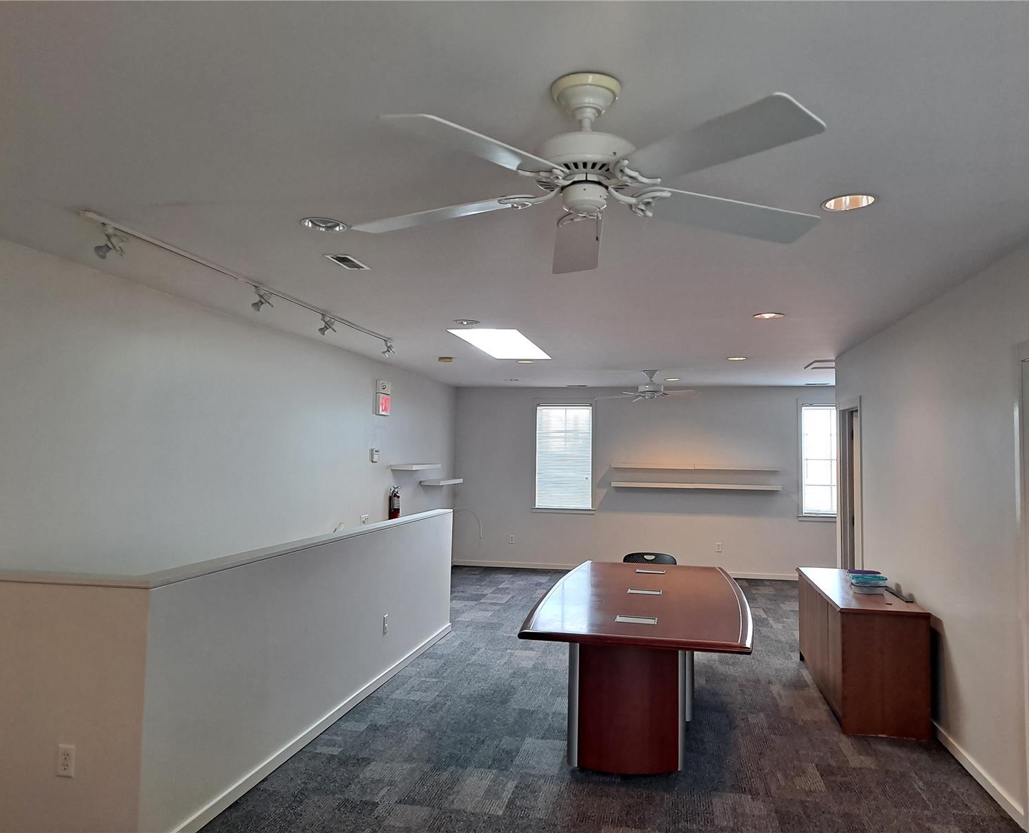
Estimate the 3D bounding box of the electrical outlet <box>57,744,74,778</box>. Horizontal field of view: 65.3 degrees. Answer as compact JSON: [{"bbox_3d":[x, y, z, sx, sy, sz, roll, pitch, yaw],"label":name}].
[{"bbox_3d":[-1.724,1.326,3.080,0.071,0.116,0.010,0,-3,11],"label":"electrical outlet"}]

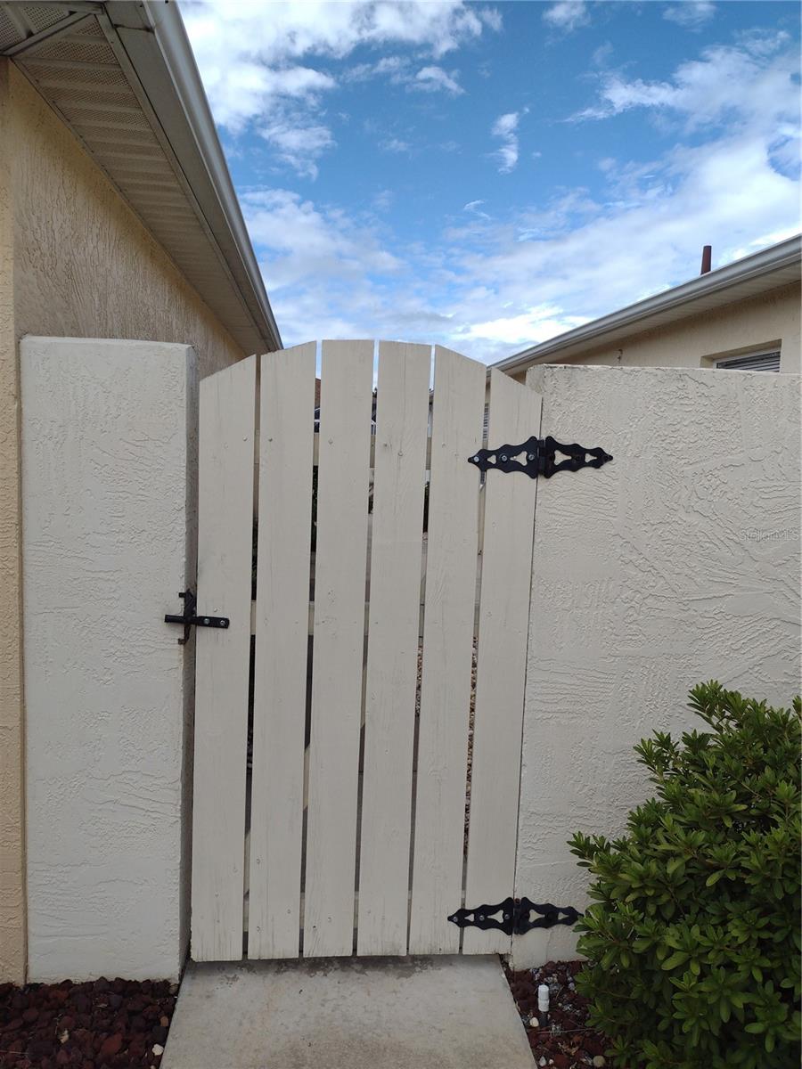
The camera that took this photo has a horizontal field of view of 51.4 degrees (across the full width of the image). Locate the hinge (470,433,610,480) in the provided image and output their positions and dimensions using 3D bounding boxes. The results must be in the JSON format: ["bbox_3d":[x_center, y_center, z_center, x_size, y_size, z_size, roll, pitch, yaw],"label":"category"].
[{"bbox_3d":[0.381,-0.208,2.263,0.402,0.115,0.022,-2,6,-5],"label":"hinge"}]

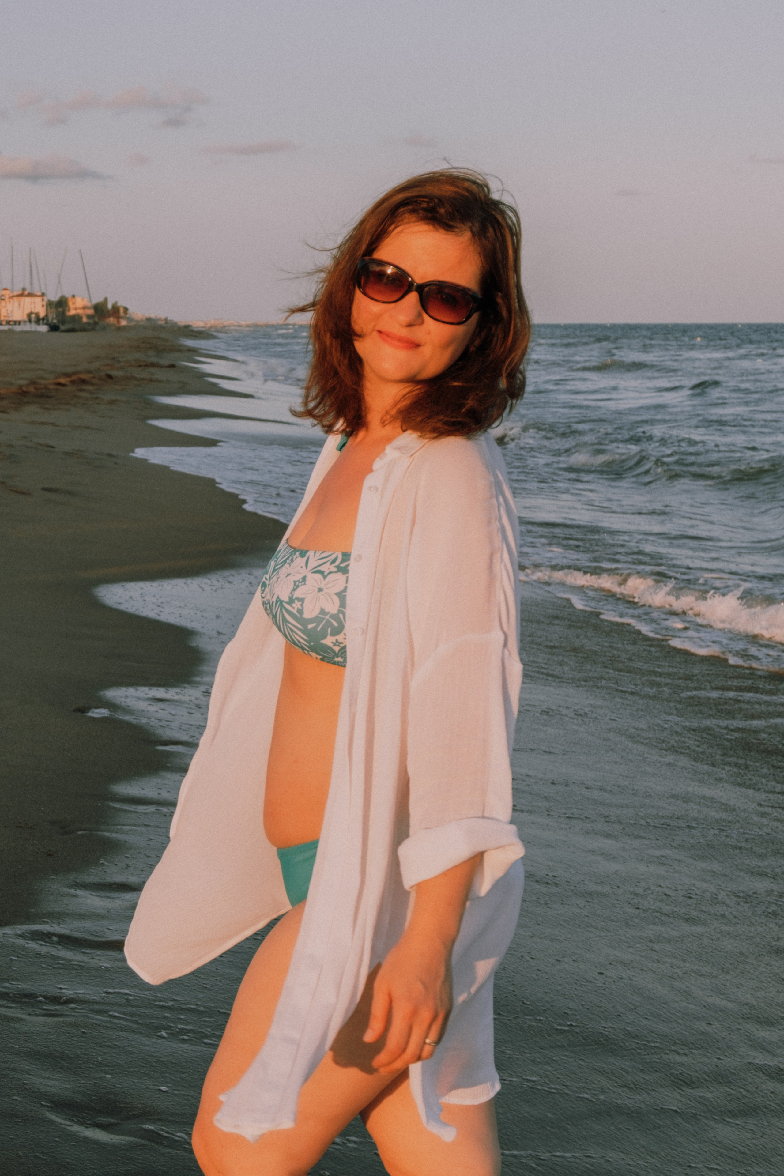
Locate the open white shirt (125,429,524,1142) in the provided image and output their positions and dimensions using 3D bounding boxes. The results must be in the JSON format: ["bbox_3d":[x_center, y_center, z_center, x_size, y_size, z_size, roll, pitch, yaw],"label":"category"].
[{"bbox_3d":[-0.065,0.210,1.580,0.400,0.780,0.460,-5,12,-27],"label":"open white shirt"}]

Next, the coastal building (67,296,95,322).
[{"bbox_3d":[-99.810,-89.190,450.000,10.000,9.000,9.000,-5,12,-24],"label":"coastal building"}]

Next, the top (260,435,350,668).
[{"bbox_3d":[-0.045,-0.045,1.540,0.210,0.260,0.290,-5,12,-27],"label":"top"}]

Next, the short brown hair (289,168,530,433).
[{"bbox_3d":[0.020,-0.305,1.530,0.250,0.290,0.240,13,11,10],"label":"short brown hair"}]

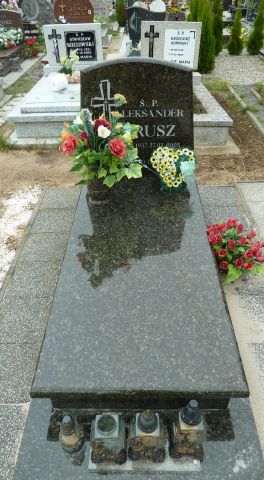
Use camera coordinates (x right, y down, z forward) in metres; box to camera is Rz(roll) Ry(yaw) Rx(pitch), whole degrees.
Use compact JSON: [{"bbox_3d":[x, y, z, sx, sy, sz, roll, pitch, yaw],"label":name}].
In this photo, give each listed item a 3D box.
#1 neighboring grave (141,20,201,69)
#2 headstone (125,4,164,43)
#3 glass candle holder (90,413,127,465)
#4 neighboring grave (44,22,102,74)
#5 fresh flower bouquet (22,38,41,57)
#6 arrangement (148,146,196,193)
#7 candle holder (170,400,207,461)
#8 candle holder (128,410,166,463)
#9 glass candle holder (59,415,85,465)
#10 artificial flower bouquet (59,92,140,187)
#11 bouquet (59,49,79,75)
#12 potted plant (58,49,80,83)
[{"bbox_3d":[0.525,-2.631,4.718,0.800,0.565,0.090,0,38,0],"label":"neighboring grave"},{"bbox_3d":[0.245,-3.947,6.388,0.690,0.620,0.120,0,39,0],"label":"headstone"},{"bbox_3d":[-0.085,0.744,1.307,0.120,0.150,0.125,0,39,0],"label":"glass candle holder"},{"bbox_3d":[-0.800,-2.664,4.751,0.800,0.510,0.110,0,39,0],"label":"neighboring grave"},{"bbox_3d":[-1.920,-3.737,6.750,0.290,0.320,0.280,0,39,0],"label":"fresh flower bouquet"},{"bbox_3d":[0.260,-0.455,2.283,0.295,0.320,0.130,0,38,0],"label":"arrangement"},{"bbox_3d":[0.200,0.653,1.223,0.122,0.295,0.122,0,38,0],"label":"candle holder"},{"bbox_3d":[0.055,0.675,1.235,0.122,0.245,0.122,0,38,0],"label":"candle holder"},{"bbox_3d":[-0.200,0.692,1.218,0.080,0.270,0.080,0,38,0],"label":"glass candle holder"},{"bbox_3d":[-0.179,-0.625,2.172,0.460,0.490,0.400,0,40,1],"label":"artificial flower bouquet"},{"bbox_3d":[-0.825,-2.345,4.610,0.240,0.330,0.230,0,39,0],"label":"bouquet"},{"bbox_3d":[-0.775,-2.225,4.428,0.280,0.370,0.260,0,38,0],"label":"potted plant"}]

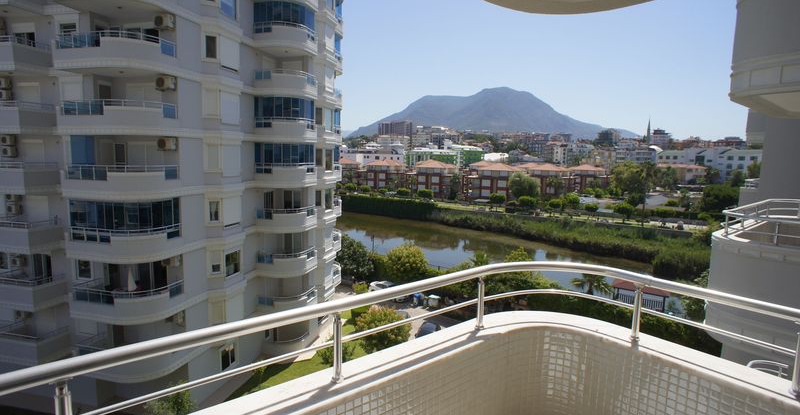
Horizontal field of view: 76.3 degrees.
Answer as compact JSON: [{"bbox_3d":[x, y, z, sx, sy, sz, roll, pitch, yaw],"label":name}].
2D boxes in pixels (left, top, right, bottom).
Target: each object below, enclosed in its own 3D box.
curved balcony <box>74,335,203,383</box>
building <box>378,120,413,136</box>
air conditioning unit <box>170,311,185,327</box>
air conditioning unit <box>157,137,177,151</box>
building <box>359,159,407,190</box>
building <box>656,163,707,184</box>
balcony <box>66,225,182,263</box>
[{"bbox_3d":[-13.563,7.516,25.645,4.520,1.520,2.950,2,6,12],"label":"curved balcony"},{"bbox_3d":[-5.950,-103.128,672.711,43.000,24.000,18.000,0,6,-5],"label":"building"},{"bbox_3d":[-11.867,5.839,26.811,0.820,0.600,0.320,3,7,13],"label":"air conditioning unit"},{"bbox_3d":[-11.608,-3.141,25.326,0.860,0.600,0.340,2,6,12],"label":"air conditioning unit"},{"bbox_3d":[-7.007,-13.328,203.716,13.500,11.600,12.500,5,7,35],"label":"building"},{"bbox_3d":[130.248,-15.357,235.000,20.000,9.000,14.000,4,7,20],"label":"building"},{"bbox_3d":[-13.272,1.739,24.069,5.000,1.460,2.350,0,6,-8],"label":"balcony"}]

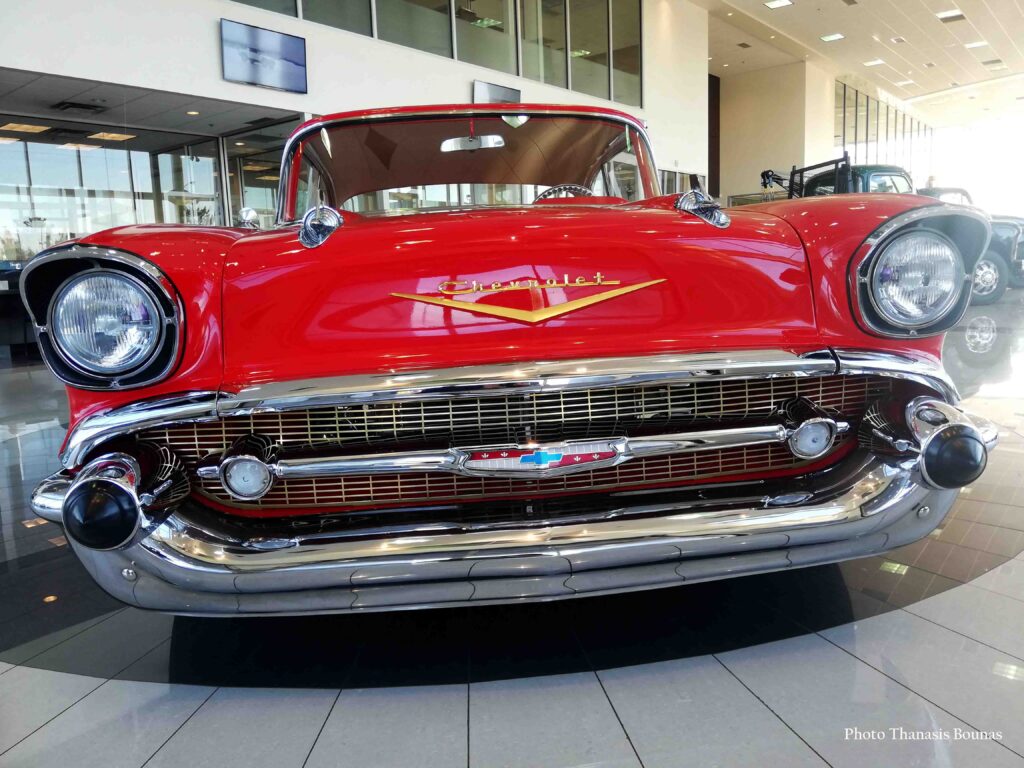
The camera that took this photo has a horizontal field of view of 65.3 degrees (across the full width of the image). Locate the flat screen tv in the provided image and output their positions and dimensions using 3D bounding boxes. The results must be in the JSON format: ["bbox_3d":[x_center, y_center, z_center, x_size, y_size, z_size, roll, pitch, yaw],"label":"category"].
[{"bbox_3d":[-3.183,-4.225,10.361,0.070,0.710,1.230,9,13,40],"label":"flat screen tv"}]

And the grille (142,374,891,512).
[{"bbox_3d":[0.042,0.101,1.392,1.350,0.215,0.180,-4,8,-4],"label":"grille"}]

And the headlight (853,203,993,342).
[{"bbox_3d":[0.778,-0.215,1.516,0.262,0.248,0.130,-3,8,-3],"label":"headlight"}]

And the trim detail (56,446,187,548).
[{"bbox_3d":[-0.649,0.186,1.302,0.156,0.155,0.250,-4,8,-4],"label":"trim detail"}]

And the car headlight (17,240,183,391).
[{"bbox_3d":[-0.703,-0.106,1.348,0.280,0.245,0.155,-4,8,-4],"label":"car headlight"}]

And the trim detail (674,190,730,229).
[{"bbox_3d":[0.356,-0.345,1.597,0.110,0.080,0.250,-4,8,-4],"label":"trim detail"}]

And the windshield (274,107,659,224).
[{"bbox_3d":[-0.145,-0.788,2.784,1.390,0.415,0.470,-4,8,-4],"label":"windshield"}]

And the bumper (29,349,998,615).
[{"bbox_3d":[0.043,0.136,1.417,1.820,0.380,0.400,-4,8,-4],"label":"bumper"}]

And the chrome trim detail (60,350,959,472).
[{"bbox_3d":[0.039,0.034,1.383,1.700,0.170,0.300,-4,8,-4],"label":"chrome trim detail"}]

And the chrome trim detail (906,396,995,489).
[{"bbox_3d":[0.756,0.101,1.394,0.136,0.150,0.230,-4,8,-4],"label":"chrome trim detail"}]

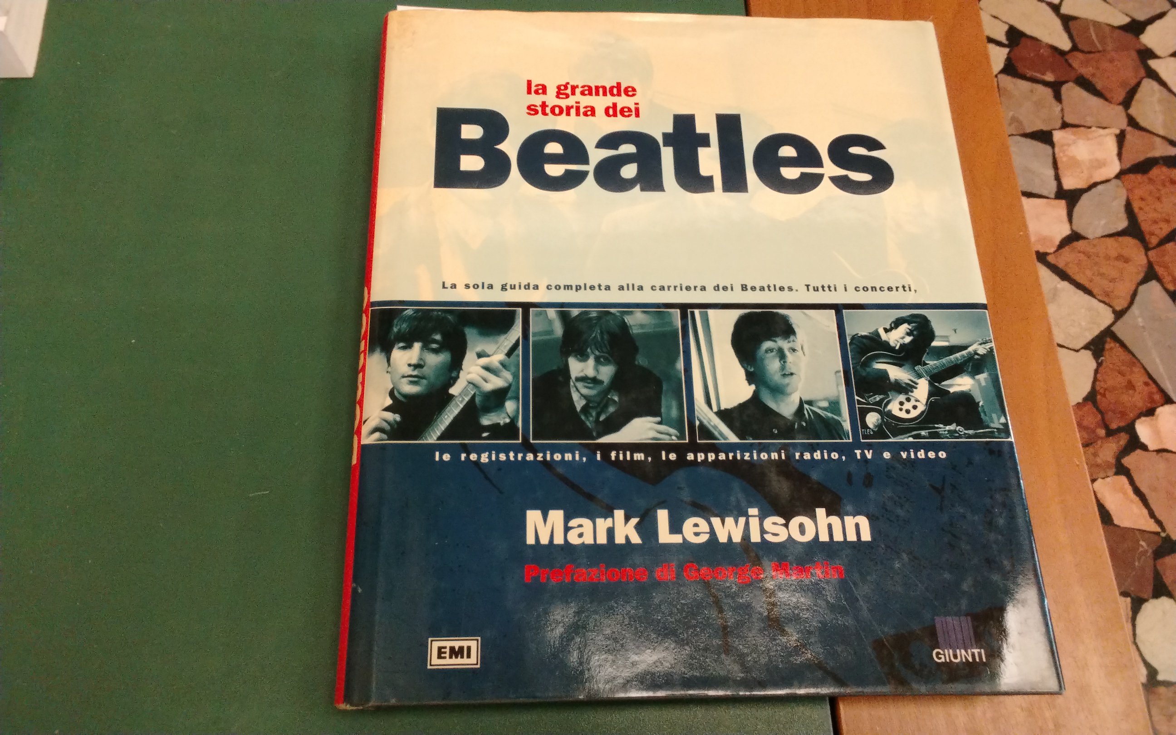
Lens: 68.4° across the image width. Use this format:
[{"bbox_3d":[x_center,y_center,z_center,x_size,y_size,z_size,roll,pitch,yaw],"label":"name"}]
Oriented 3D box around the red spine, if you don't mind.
[{"bbox_3d":[-0.084,-0.018,0.351,0.011,0.029,0.288,0,71,-3],"label":"red spine"}]

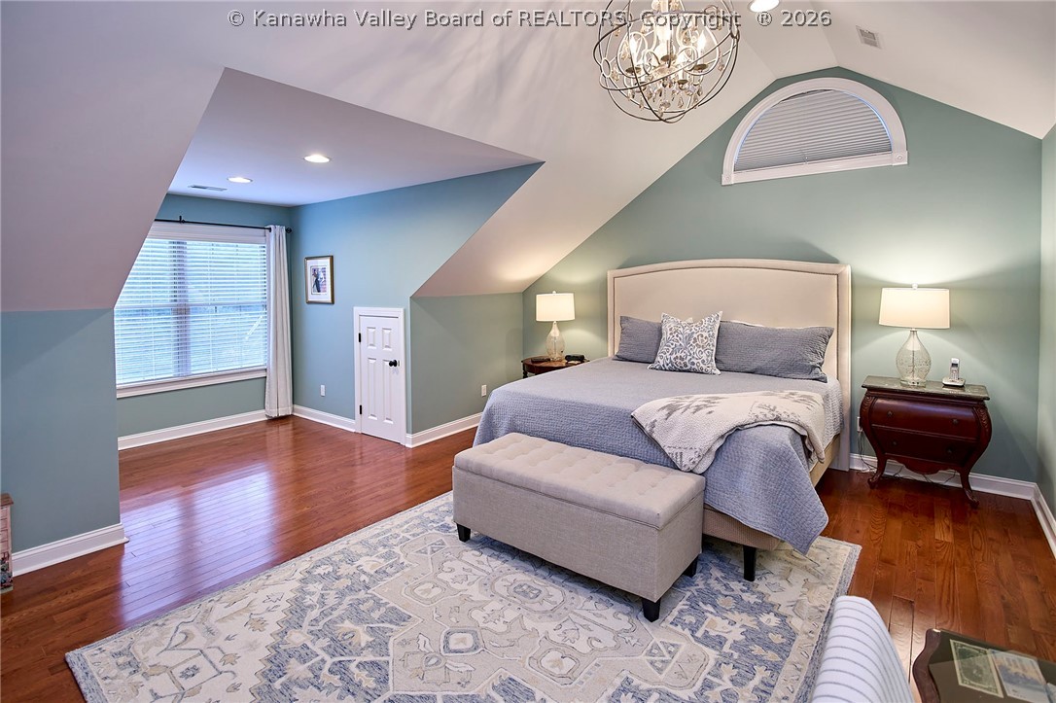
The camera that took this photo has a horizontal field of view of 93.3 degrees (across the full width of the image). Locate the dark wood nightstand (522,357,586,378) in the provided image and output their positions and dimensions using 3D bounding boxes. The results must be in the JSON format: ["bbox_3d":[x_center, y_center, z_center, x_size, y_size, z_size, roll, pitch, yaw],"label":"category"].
[{"bbox_3d":[0.282,0.422,5.011,0.660,0.650,0.620,5,9,39],"label":"dark wood nightstand"}]

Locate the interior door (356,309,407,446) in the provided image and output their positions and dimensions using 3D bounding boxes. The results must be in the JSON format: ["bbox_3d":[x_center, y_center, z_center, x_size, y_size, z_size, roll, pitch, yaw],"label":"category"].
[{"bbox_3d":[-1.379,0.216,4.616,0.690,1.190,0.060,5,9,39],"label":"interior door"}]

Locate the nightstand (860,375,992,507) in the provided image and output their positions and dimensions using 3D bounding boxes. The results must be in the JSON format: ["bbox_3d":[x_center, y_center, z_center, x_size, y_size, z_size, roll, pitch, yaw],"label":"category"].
[{"bbox_3d":[2.680,0.586,3.385,0.660,0.720,0.440,5,9,39],"label":"nightstand"}]

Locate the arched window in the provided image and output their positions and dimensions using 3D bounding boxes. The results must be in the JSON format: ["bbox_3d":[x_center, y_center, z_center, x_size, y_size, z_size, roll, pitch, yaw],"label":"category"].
[{"bbox_3d":[2.233,-1.793,4.007,1.310,0.760,0.090,5,9,39],"label":"arched window"}]

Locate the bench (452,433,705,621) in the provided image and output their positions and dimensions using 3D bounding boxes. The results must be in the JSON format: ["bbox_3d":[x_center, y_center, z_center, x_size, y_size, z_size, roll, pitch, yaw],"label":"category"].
[{"bbox_3d":[0.231,0.842,2.656,1.200,0.470,0.510,5,9,39],"label":"bench"}]

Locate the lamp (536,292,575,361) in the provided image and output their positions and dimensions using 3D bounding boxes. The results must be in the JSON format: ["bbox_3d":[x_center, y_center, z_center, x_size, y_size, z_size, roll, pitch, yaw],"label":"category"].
[{"bbox_3d":[0.296,-0.262,5.075,0.390,0.700,0.390,-1,7,0],"label":"lamp"}]

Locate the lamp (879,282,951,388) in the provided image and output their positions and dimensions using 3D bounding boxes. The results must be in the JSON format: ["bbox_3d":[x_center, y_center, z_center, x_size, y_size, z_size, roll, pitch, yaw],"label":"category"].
[{"bbox_3d":[2.669,-0.117,3.442,0.400,0.700,0.400,5,9,39],"label":"lamp"}]

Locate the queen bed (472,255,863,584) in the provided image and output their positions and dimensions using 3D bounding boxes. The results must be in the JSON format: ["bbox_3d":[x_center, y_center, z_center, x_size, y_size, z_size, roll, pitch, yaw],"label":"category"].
[{"bbox_3d":[1.050,0.130,3.598,2.080,1.630,2.120,5,9,39],"label":"queen bed"}]

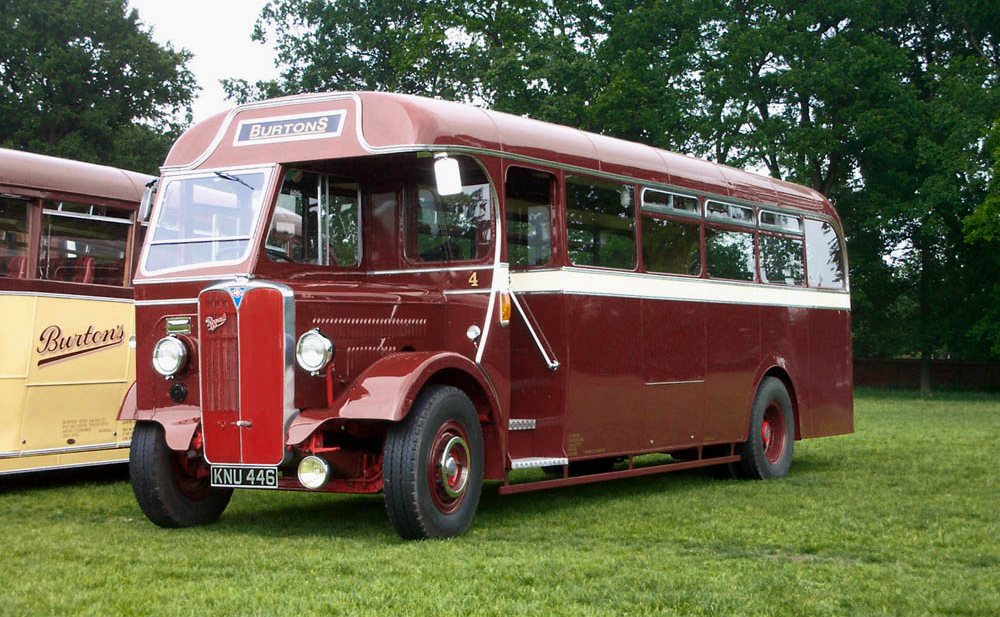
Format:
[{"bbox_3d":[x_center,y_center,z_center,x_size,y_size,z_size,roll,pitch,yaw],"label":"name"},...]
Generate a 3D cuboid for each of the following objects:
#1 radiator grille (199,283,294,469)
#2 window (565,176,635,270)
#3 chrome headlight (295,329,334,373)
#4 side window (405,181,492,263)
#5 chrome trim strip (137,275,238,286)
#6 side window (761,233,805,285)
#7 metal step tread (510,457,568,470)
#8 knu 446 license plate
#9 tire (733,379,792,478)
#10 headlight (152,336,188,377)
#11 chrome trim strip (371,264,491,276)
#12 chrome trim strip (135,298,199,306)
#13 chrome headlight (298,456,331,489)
[{"bbox_3d":[-1.565,0.395,10.481,0.670,1.140,0.180,-2,-3,30],"label":"radiator grille"},{"bbox_3d":[0.733,-0.625,12.297,0.051,0.652,1.082,-2,-2,31],"label":"window"},{"bbox_3d":[-1.084,0.261,10.230,0.250,0.255,0.180,-2,-3,30],"label":"chrome headlight"},{"bbox_3d":[-0.354,-0.591,11.534,0.703,0.558,0.051,-2,-2,31],"label":"side window"},{"bbox_3d":[-2.023,-0.187,10.930,0.891,0.032,0.025,-2,-3,30],"label":"chrome trim strip"},{"bbox_3d":[2.551,-0.437,15.285,0.051,0.453,1.058,-2,-2,31],"label":"side window"},{"bbox_3d":[0.252,1.033,11.346,0.070,0.055,0.693,-3,-3,36],"label":"metal step tread"},{"bbox_3d":[-1.568,1.038,10.418,0.525,0.132,0.020,-2,-3,30],"label":"knu 446 license plate"},{"bbox_3d":[2.334,1.084,15.016,0.240,0.950,0.950,-2,-3,30],"label":"tire"},{"bbox_3d":[-2.084,0.305,10.818,0.246,0.253,0.131,-2,-2,31],"label":"headlight"},{"bbox_3d":[-0.483,-0.259,11.580,1.030,0.022,0.020,-2,-2,31],"label":"chrome trim strip"},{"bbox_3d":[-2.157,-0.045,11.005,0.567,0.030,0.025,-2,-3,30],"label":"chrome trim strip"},{"bbox_3d":[-1.123,1.001,10.340,0.202,0.202,0.111,-2,-2,31],"label":"chrome headlight"}]

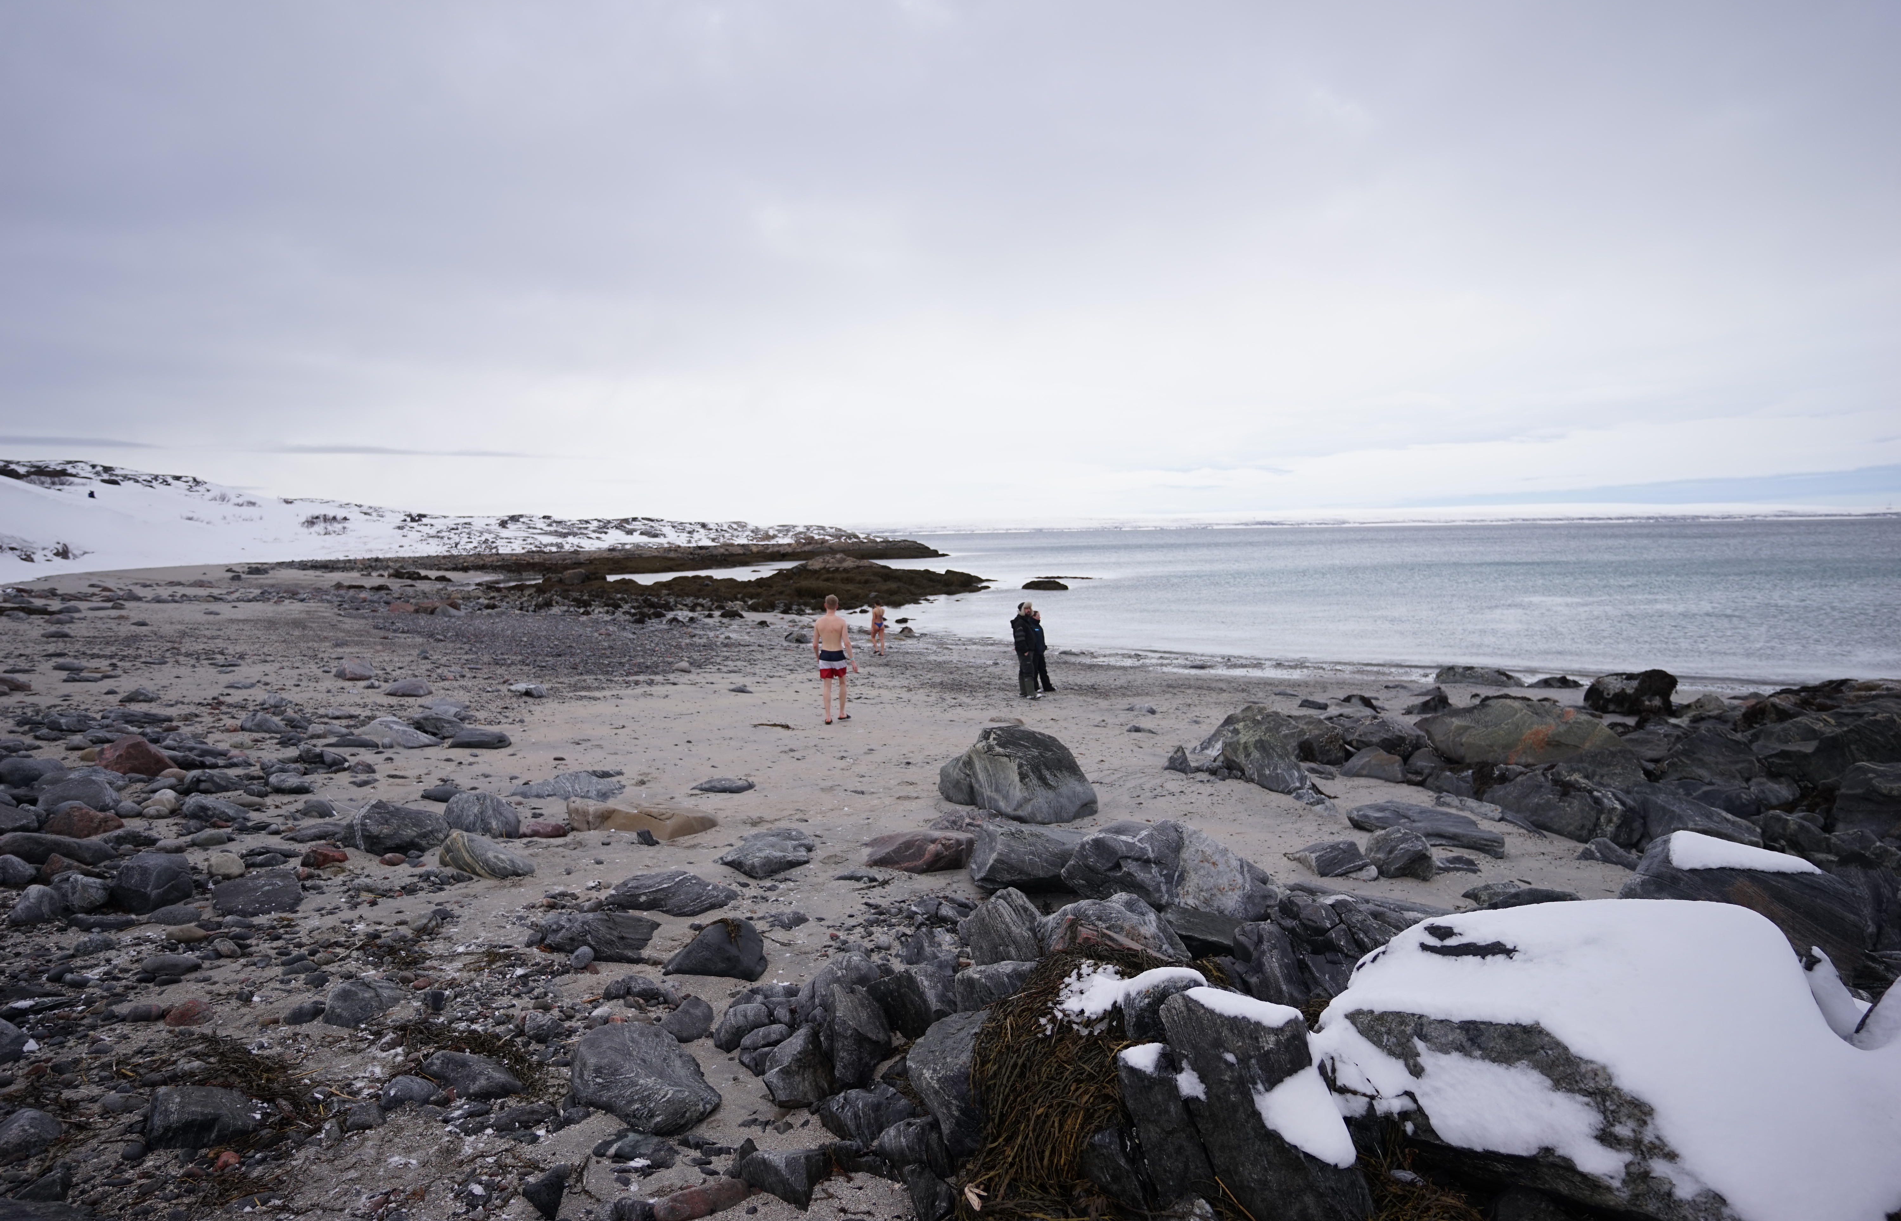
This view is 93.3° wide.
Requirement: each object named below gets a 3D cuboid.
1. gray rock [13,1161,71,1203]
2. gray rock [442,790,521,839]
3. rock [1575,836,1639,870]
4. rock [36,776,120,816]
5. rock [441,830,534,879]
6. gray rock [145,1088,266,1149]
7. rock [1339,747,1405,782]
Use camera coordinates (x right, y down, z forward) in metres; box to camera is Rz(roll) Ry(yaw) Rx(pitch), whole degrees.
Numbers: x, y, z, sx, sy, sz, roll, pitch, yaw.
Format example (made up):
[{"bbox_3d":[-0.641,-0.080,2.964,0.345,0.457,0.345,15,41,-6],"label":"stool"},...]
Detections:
[{"bbox_3d":[-2.664,1.678,2.632,0.118,0.085,0.082,-5,6,-38],"label":"gray rock"},{"bbox_3d":[-3.417,1.487,6.546,0.500,0.315,0.375,-2,5,-15],"label":"gray rock"},{"bbox_3d":[4.648,1.710,6.327,0.405,0.185,0.263,3,6,36],"label":"rock"},{"bbox_3d":[-6.221,1.341,6.419,0.432,0.263,0.324,-4,6,-30],"label":"rock"},{"bbox_3d":[-2.740,1.445,5.320,0.502,0.232,0.326,-2,5,-15],"label":"rock"},{"bbox_3d":[-2.444,1.665,2.953,0.299,0.117,0.194,-3,5,-25],"label":"gray rock"},{"bbox_3d":[4.447,1.627,9.487,0.626,0.332,0.438,-1,5,-5],"label":"rock"}]

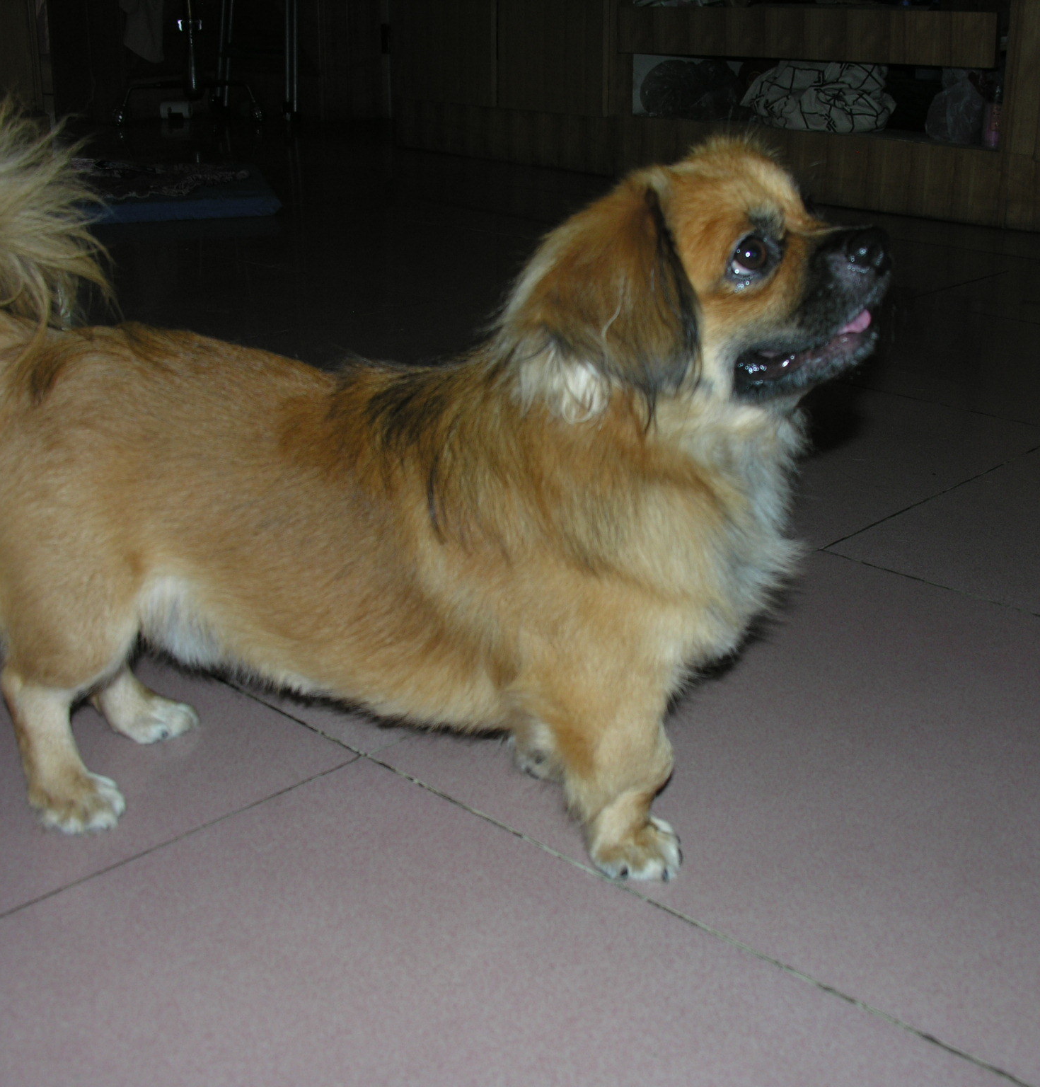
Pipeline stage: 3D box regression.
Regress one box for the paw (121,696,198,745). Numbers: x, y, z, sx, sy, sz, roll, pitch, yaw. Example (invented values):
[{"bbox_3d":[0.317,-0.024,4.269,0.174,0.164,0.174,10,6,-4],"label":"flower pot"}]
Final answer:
[{"bbox_3d":[-0.253,0.119,1.020,0.053,0.027,0.042,1,21,3],"label":"paw"}]

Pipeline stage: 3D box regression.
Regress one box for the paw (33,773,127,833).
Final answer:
[{"bbox_3d":[-0.277,0.157,0.917,0.055,0.028,0.045,16,26,35],"label":"paw"}]

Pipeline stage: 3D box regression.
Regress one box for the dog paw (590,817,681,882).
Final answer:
[{"bbox_3d":[0.069,0.176,0.871,0.052,0.031,0.044,17,26,37],"label":"dog paw"}]

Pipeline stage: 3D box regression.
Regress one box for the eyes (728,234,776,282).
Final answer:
[{"bbox_3d":[0.119,-0.147,0.754,0.024,0.022,0.014,-12,9,-29],"label":"eyes"}]

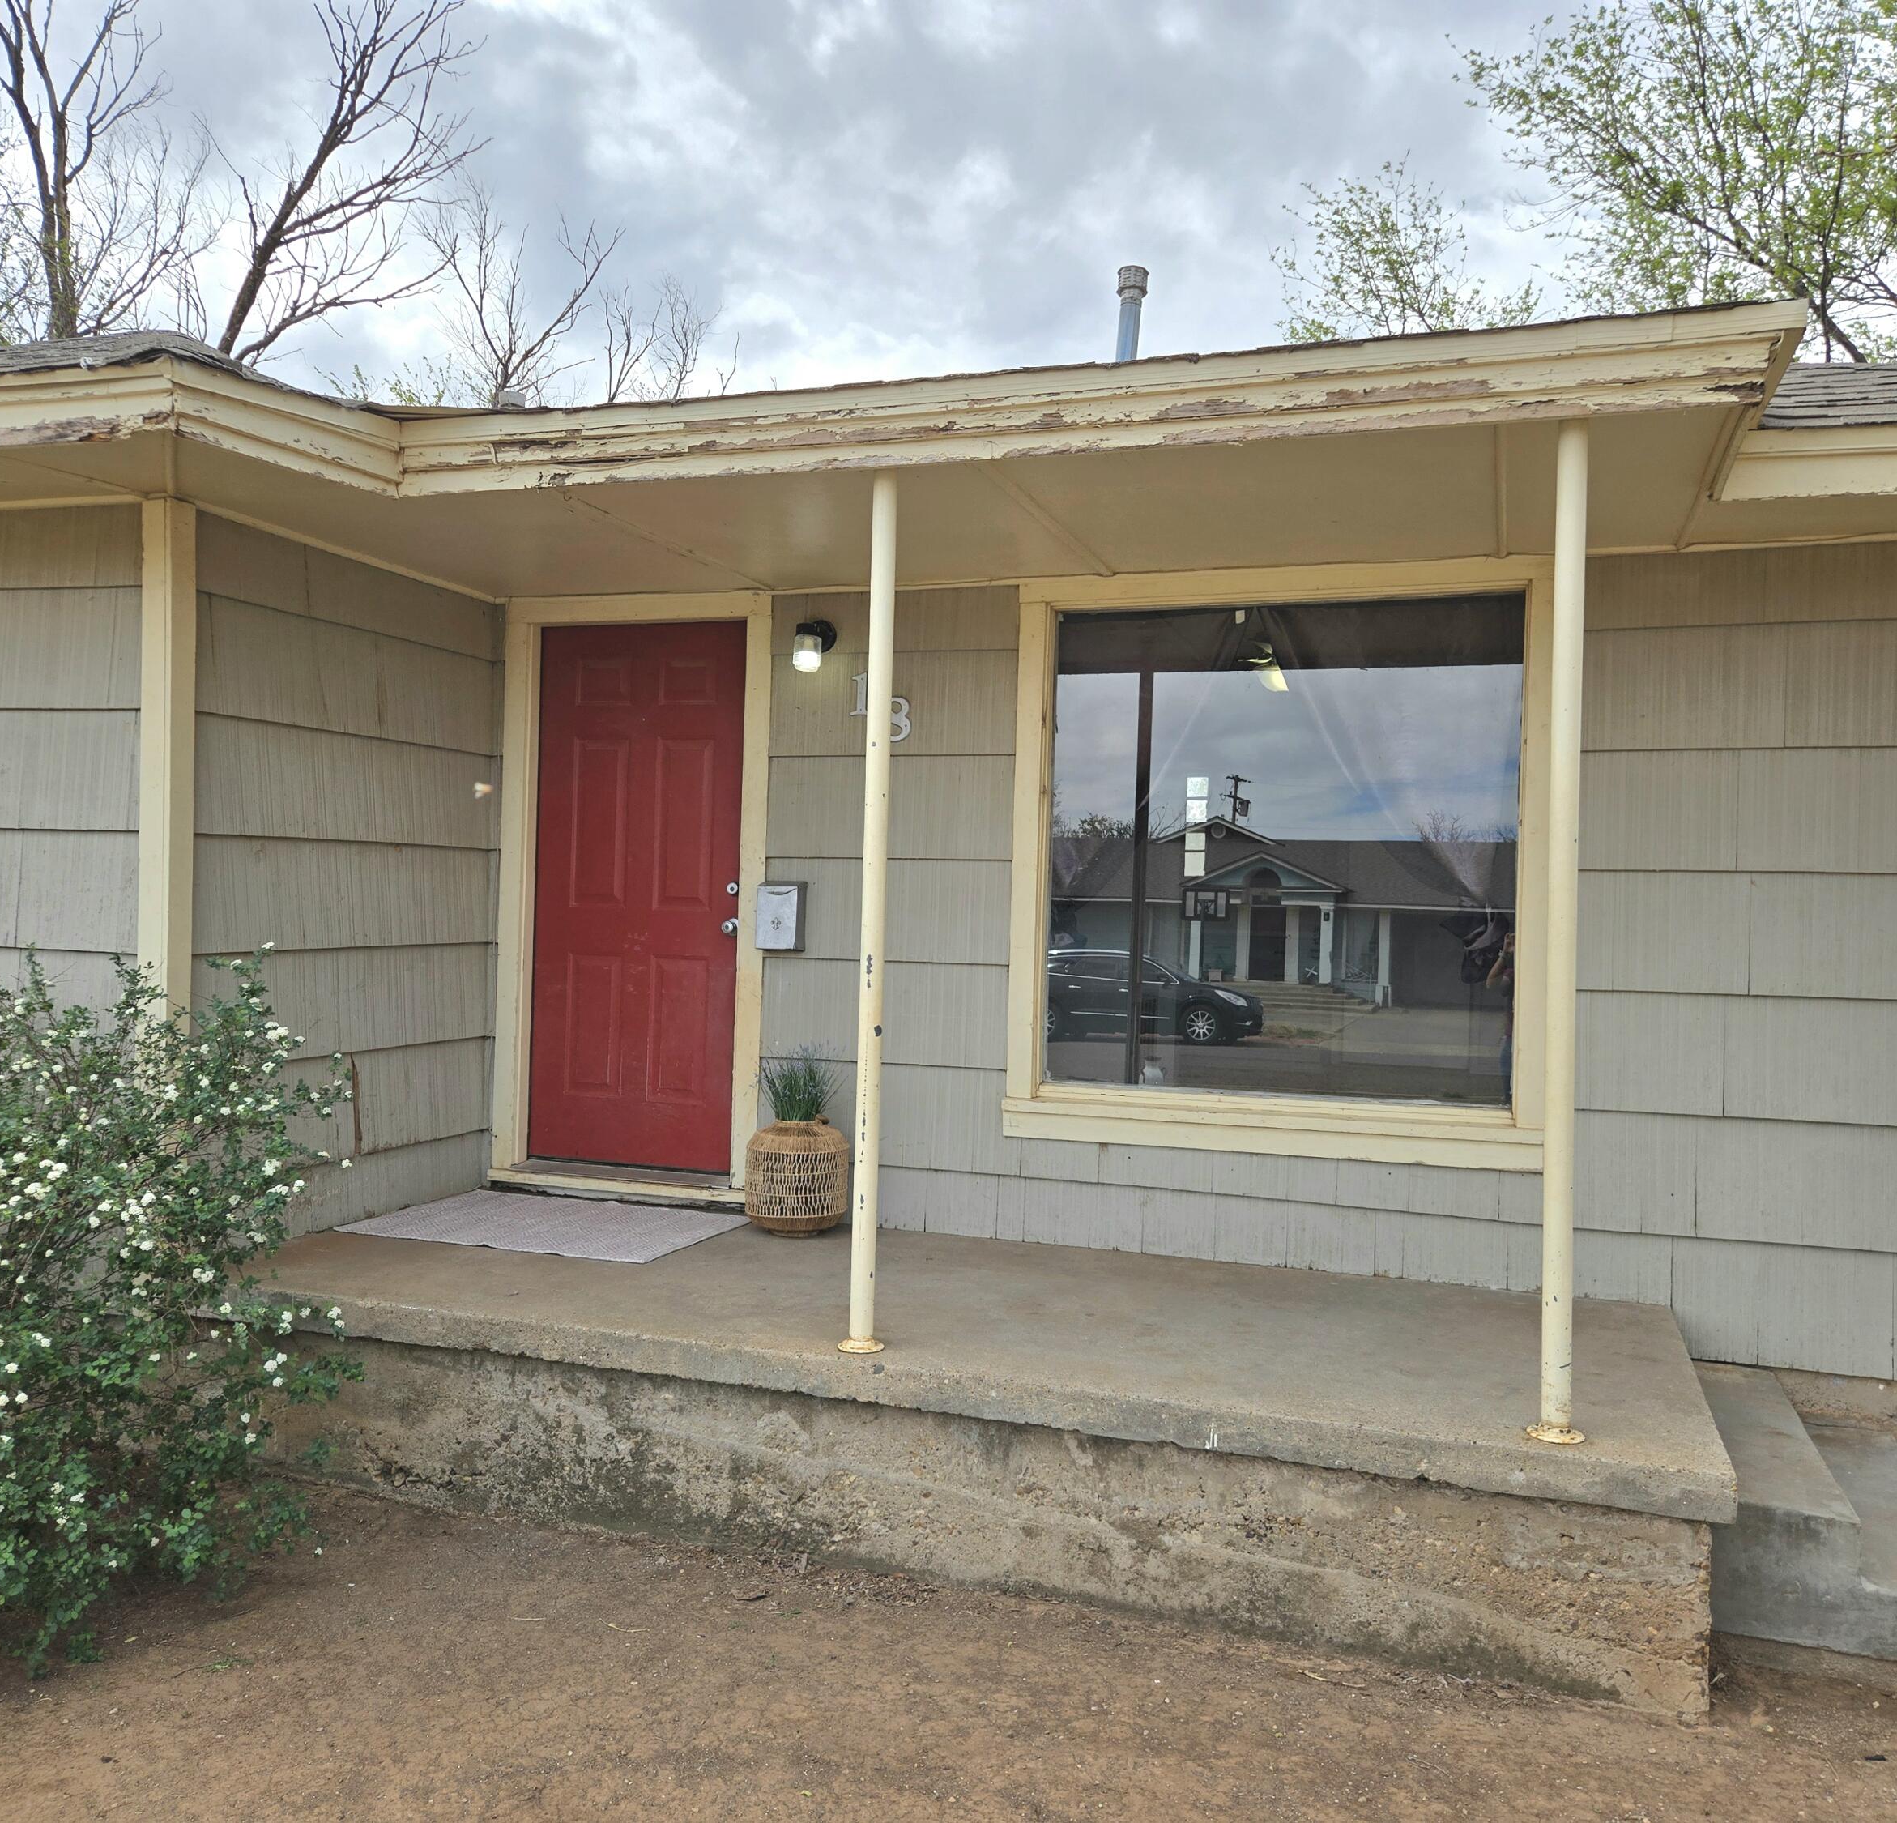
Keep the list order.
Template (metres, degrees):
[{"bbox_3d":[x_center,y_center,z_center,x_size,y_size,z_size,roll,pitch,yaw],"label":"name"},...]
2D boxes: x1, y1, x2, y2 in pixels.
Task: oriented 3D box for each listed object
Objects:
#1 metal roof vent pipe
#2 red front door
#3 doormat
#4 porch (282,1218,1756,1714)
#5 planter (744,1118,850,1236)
[{"bbox_3d":[0.969,-3.160,8.663,0.165,0.581,0.165,4,2,19],"label":"metal roof vent pipe"},{"bbox_3d":[-1.138,-0.066,6.056,0.910,2.030,0.050,1,1,19],"label":"red front door"},{"bbox_3d":[-1.371,1.081,5.629,1.203,0.012,0.807,1,1,19],"label":"doormat"},{"bbox_3d":[-0.091,1.385,4.785,4.200,0.520,1.530,1,1,19],"label":"porch"},{"bbox_3d":[-0.519,0.914,5.565,0.360,0.386,0.360,1,1,0],"label":"planter"}]

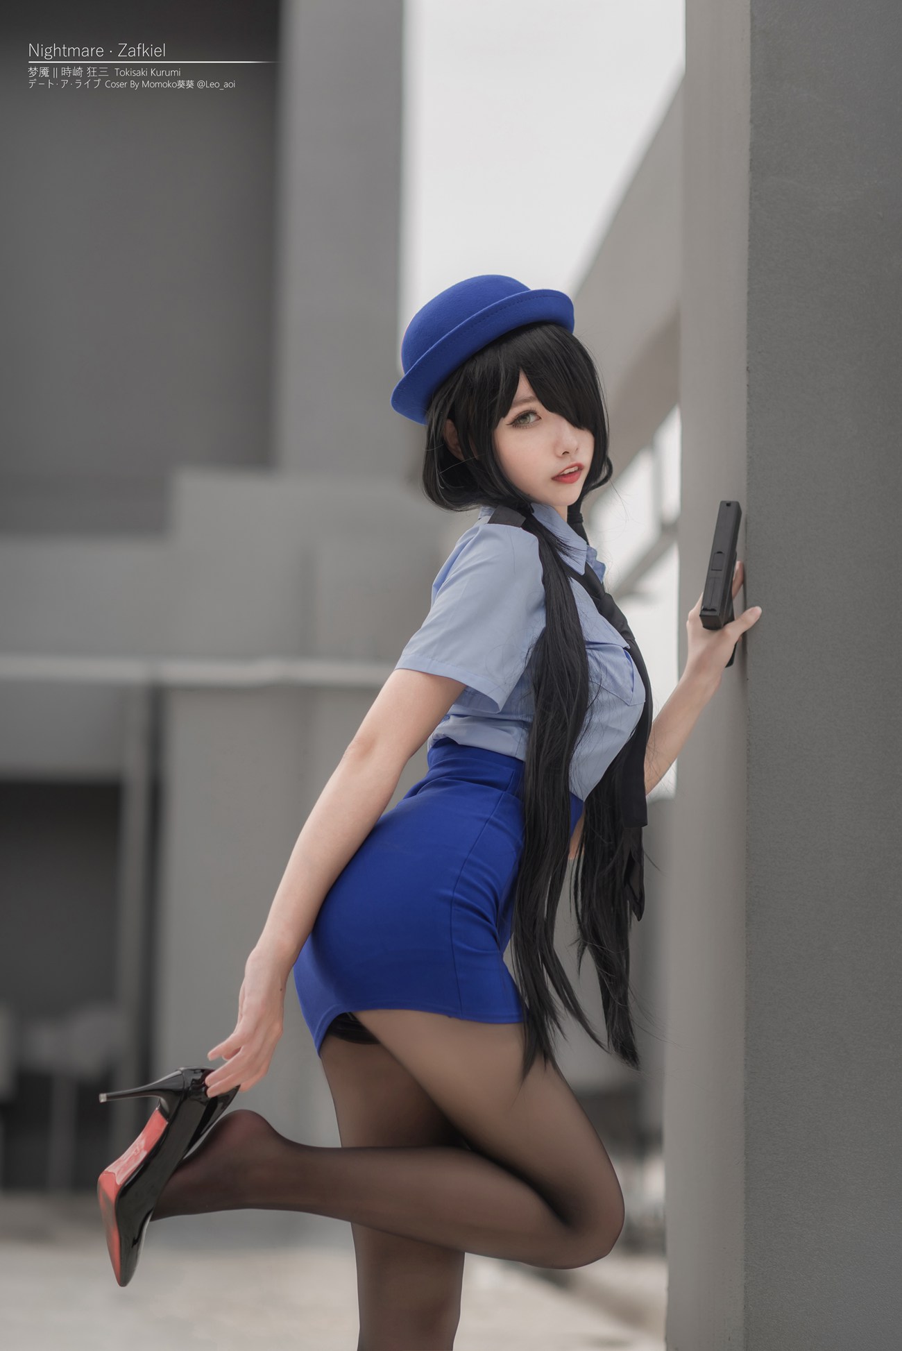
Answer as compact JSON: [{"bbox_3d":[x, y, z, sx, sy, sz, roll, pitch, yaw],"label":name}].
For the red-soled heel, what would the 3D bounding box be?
[{"bbox_3d":[-0.310,0.554,3.557,0.150,0.235,0.078,-8,18,-21],"label":"red-soled heel"}]

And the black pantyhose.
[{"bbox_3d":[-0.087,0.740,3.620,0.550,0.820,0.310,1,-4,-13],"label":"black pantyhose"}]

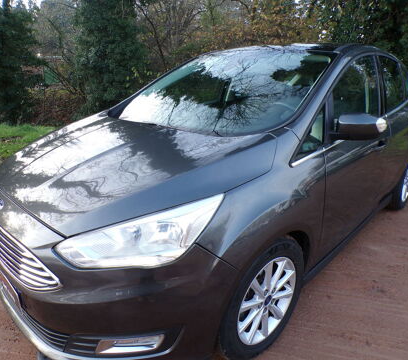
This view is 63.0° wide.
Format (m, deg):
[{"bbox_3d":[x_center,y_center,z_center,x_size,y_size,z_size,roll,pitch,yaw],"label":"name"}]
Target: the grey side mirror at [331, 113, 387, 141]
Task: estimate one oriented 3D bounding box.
[{"bbox_3d":[0.837,-0.283,1.784,0.240,0.150,0.170,15,22,41],"label":"grey side mirror"}]

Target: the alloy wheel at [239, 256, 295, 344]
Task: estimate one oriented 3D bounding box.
[{"bbox_3d":[0.260,0.561,1.625,0.440,0.440,0.160,-16,23,-42],"label":"alloy wheel"}]

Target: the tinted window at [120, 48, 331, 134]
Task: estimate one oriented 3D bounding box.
[{"bbox_3d":[0.123,-0.639,2.325,1.400,0.160,1.020,15,52,41],"label":"tinted window"}]

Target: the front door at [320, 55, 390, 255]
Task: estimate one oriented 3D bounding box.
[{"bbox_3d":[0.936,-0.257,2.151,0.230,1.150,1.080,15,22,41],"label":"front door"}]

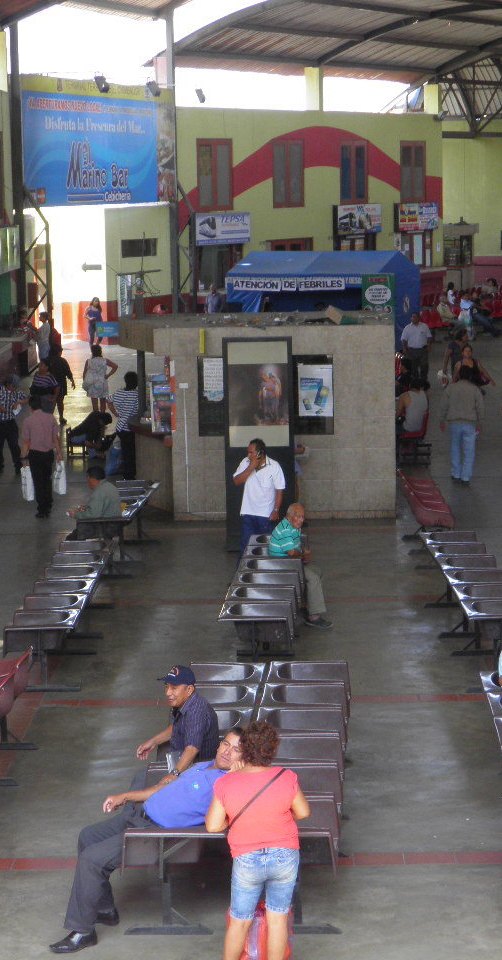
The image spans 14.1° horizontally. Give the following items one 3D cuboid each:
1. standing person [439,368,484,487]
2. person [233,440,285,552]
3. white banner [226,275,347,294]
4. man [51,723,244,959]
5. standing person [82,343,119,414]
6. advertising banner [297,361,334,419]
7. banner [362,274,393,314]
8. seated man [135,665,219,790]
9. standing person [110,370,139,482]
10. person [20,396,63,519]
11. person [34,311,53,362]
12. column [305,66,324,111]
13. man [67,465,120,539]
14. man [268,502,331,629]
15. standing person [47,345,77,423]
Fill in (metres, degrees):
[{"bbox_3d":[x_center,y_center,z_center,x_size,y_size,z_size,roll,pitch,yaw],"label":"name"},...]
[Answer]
[{"bbox_3d":[3.065,-0.810,29.491,0.600,1.680,0.380,-1,8,4],"label":"standing person"},{"bbox_3d":[0.083,0.354,22.505,0.540,1.633,0.350,2,9,21],"label":"person"},{"bbox_3d":[0.818,-4.504,46.855,2.849,0.367,0.050,1,9,15],"label":"white banner"},{"bbox_3d":[-0.606,2.128,12.145,1.120,1.150,0.650,-4,9,-18],"label":"man"},{"bbox_3d":[-2.812,-1.738,37.830,0.620,1.570,0.360,0,9,6],"label":"standing person"},{"bbox_3d":[0.849,-1.163,26.522,0.445,0.675,0.020,-1,9,3],"label":"advertising banner"},{"bbox_3d":[3.010,-4.059,47.886,0.760,1.600,0.040,0,9,4],"label":"banner"},{"bbox_3d":[-0.556,1.853,13.752,0.680,1.210,0.520,-2,9,-6],"label":"seated man"},{"bbox_3d":[-1.852,-0.807,30.017,0.440,1.610,0.340,1,9,16],"label":"standing person"},{"bbox_3d":[-2.787,-0.316,26.923,0.560,1.610,0.350,-1,9,1],"label":"person"},{"bbox_3d":[-4.374,-2.745,43.077,0.360,1.600,0.430,1,9,11],"label":"person"},{"bbox_3d":[1.968,-12.167,63.376,0.500,1.360,0.270,6,11,41],"label":"column"},{"bbox_3d":[-1.809,0.459,23.378,0.629,1.240,0.500,-1,9,-1],"label":"man"},{"bbox_3d":[0.501,0.830,20.751,0.622,1.197,0.480,2,9,18],"label":"man"},{"bbox_3d":[-3.661,-1.885,38.936,0.600,1.560,0.420,1,9,11],"label":"standing person"}]

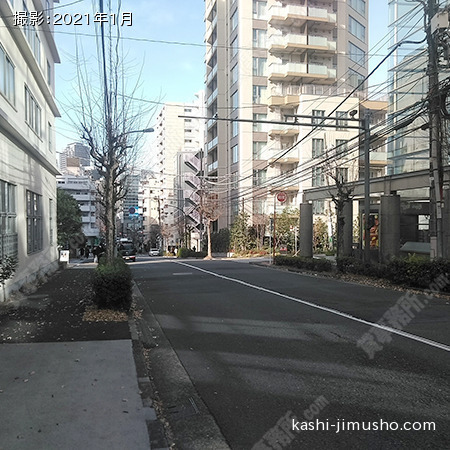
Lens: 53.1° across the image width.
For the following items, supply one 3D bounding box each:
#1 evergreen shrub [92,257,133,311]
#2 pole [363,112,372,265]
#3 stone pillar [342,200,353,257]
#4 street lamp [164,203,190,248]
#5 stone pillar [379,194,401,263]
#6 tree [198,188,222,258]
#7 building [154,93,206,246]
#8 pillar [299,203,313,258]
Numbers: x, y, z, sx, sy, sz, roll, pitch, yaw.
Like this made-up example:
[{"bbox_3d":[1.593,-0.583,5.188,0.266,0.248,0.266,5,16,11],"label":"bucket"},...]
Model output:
[{"bbox_3d":[-2.534,1.299,10.150,0.900,1.000,1.300,0,0,-14],"label":"evergreen shrub"},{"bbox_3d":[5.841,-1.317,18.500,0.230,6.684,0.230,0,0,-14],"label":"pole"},{"bbox_3d":[7.020,0.389,26.300,0.920,3.755,0.920,0,0,-14],"label":"stone pillar"},{"bbox_3d":[-6.134,0.545,57.000,2.500,6.781,0.350,0,0,-14],"label":"street lamp"},{"bbox_3d":[7.882,0.340,21.400,0.920,3.501,0.920,0,0,-14],"label":"stone pillar"},{"bbox_3d":[-1.331,-0.119,40.000,2.200,6.241,2.200,0,0,-14],"label":"tree"},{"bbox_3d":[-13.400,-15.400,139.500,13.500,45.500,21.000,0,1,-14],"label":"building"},{"bbox_3d":[5.869,0.474,32.300,0.920,4.030,0.920,0,0,-14],"label":"pillar"}]

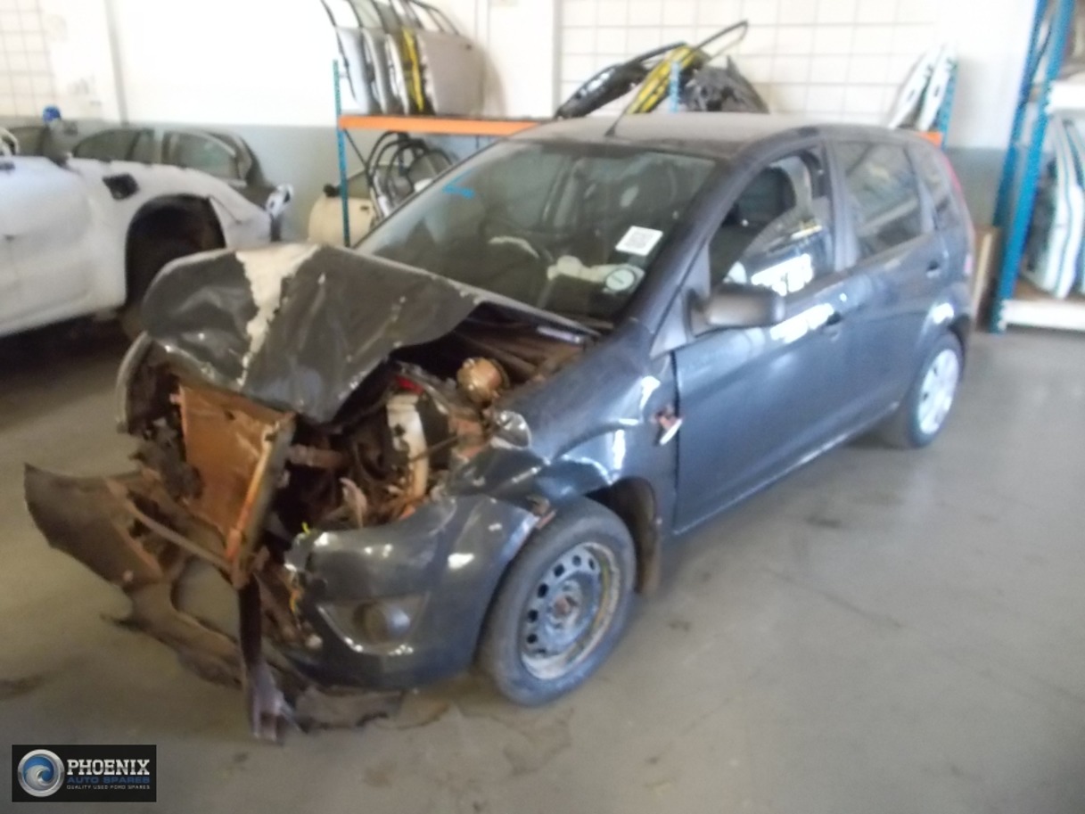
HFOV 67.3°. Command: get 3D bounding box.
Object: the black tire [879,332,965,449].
[{"bbox_3d":[1.765,-0.097,3.802,0.575,0.575,0.178,-19,28,-41],"label":"black tire"}]

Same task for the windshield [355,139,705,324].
[{"bbox_3d":[-0.053,-0.685,2.748,1.320,0.140,0.780,20,59,42],"label":"windshield"}]

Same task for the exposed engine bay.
[{"bbox_3d":[-0.692,0.208,2.460,1.080,0.840,1.500,-19,28,-41],"label":"exposed engine bay"}]

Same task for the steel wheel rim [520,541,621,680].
[{"bbox_3d":[0.045,0.509,2.147,0.120,0.390,0.390,19,27,41],"label":"steel wheel rim"}]

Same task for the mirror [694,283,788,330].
[{"bbox_3d":[0.538,-0.273,2.198,0.140,0.150,0.230,-19,28,-41],"label":"mirror"}]

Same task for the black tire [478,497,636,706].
[{"bbox_3d":[0.020,0.500,2.169,0.178,0.575,0.575,19,27,41],"label":"black tire"}]

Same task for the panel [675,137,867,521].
[{"bbox_3d":[0.674,-0.266,2.584,1.120,1.020,0.220,-19,28,-41],"label":"panel"}]

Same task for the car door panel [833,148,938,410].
[{"bbox_3d":[1.309,-0.485,3.169,0.860,1.000,0.220,-19,28,-41],"label":"car door panel"}]

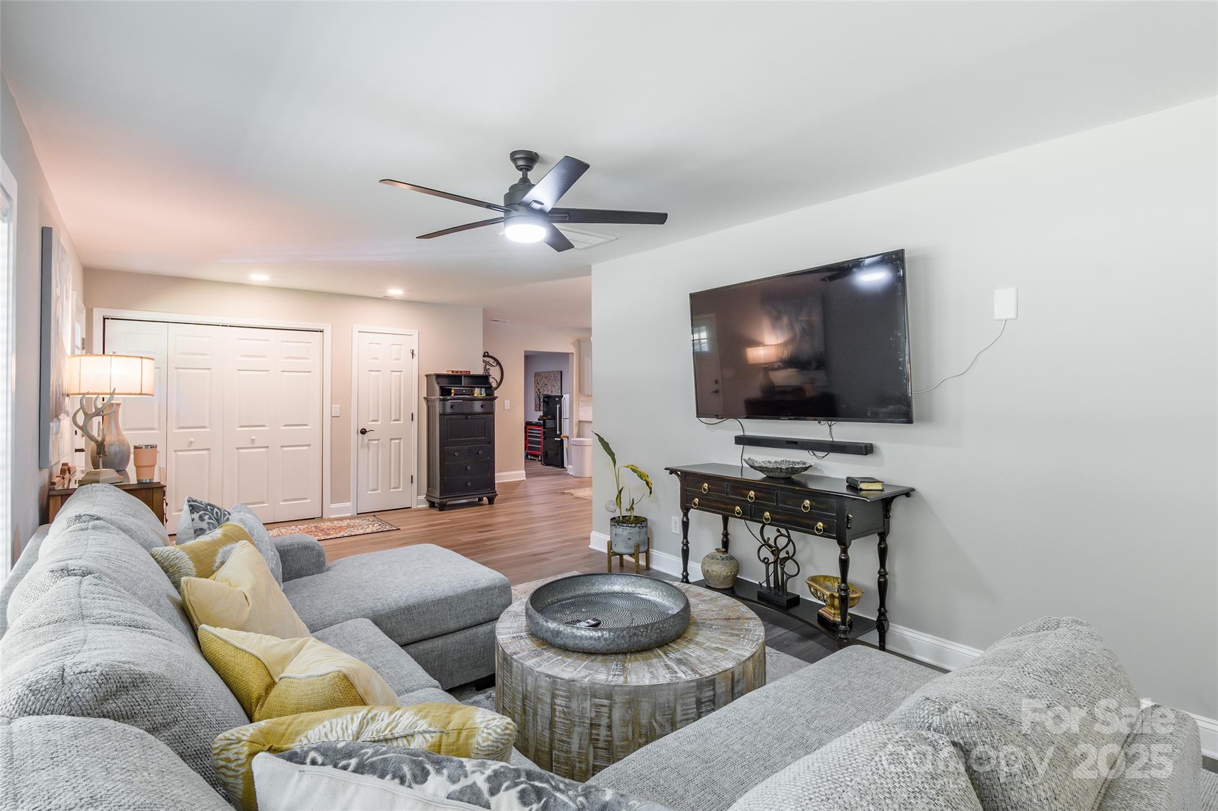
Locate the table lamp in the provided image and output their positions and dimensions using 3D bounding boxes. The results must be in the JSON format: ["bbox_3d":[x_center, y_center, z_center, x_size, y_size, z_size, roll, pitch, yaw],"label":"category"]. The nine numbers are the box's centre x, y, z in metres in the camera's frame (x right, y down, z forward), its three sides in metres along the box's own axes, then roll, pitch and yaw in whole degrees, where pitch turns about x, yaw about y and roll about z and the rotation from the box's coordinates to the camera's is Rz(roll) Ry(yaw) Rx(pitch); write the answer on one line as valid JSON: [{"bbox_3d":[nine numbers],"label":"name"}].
[{"bbox_3d":[-2.635,0.074,2.872,0.350,0.692,0.360,-1,2,-41],"label":"table lamp"}]

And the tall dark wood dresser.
[{"bbox_3d":[-1.822,0.433,6.715,0.755,1.600,0.480,-1,1,-36],"label":"tall dark wood dresser"}]

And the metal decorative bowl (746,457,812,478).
[{"bbox_3d":[1.003,0.364,3.214,0.361,0.115,0.380,0,1,0],"label":"metal decorative bowl"}]

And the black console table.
[{"bbox_3d":[0.973,0.866,3.146,0.475,0.886,1.291,-1,2,-41],"label":"black console table"}]

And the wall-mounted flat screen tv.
[{"bbox_3d":[1.070,-0.347,3.279,0.070,0.873,1.427,-8,5,-39],"label":"wall-mounted flat screen tv"}]

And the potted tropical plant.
[{"bbox_3d":[0.103,0.746,4.207,0.460,1.080,0.400,0,1,0],"label":"potted tropical plant"}]

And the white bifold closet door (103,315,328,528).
[{"bbox_3d":[-3.965,0.227,5.543,1.812,2.042,0.045,-1,1,-36],"label":"white bifold closet door"}]

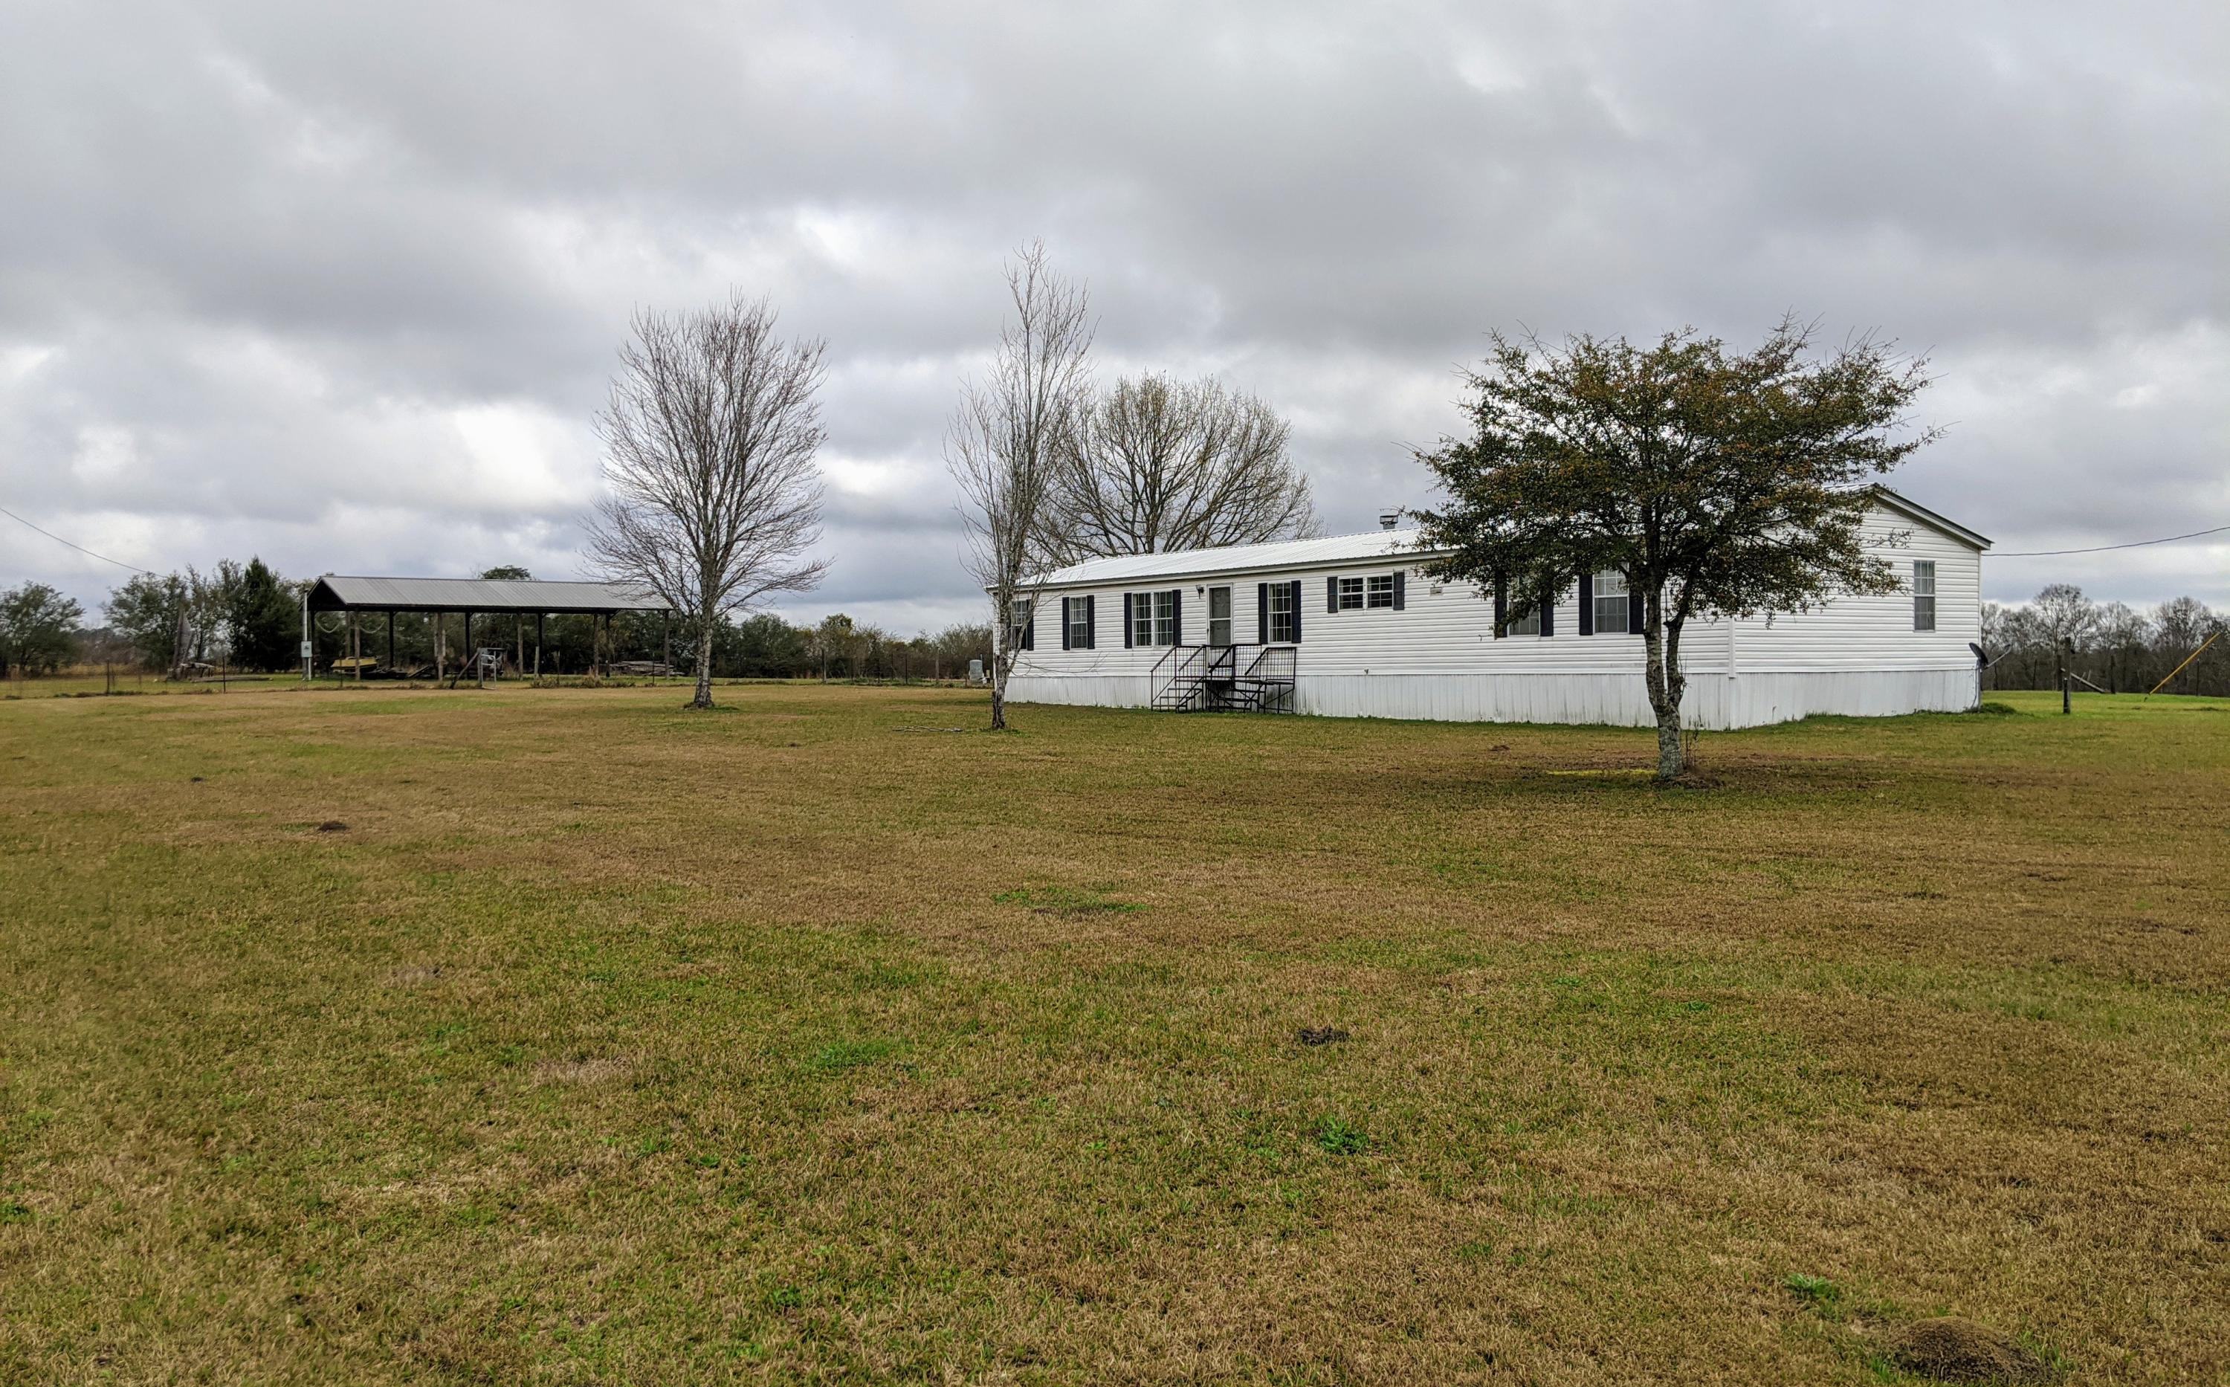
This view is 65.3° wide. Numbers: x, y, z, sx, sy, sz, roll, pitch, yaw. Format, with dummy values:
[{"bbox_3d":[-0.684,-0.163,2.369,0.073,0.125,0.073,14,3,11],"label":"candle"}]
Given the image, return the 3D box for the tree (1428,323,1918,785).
[{"bbox_3d":[6.099,-1.565,18.968,5.614,5.034,5.300,0,1,18],"label":"tree"}]

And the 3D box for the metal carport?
[{"bbox_3d":[-30.390,-3.033,84.664,15.200,4.650,7.500,-1,1,-38],"label":"metal carport"}]

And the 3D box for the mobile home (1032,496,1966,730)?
[{"bbox_3d":[6.677,-1.628,40.428,8.470,4.243,23.428,-1,1,-36],"label":"mobile home"}]

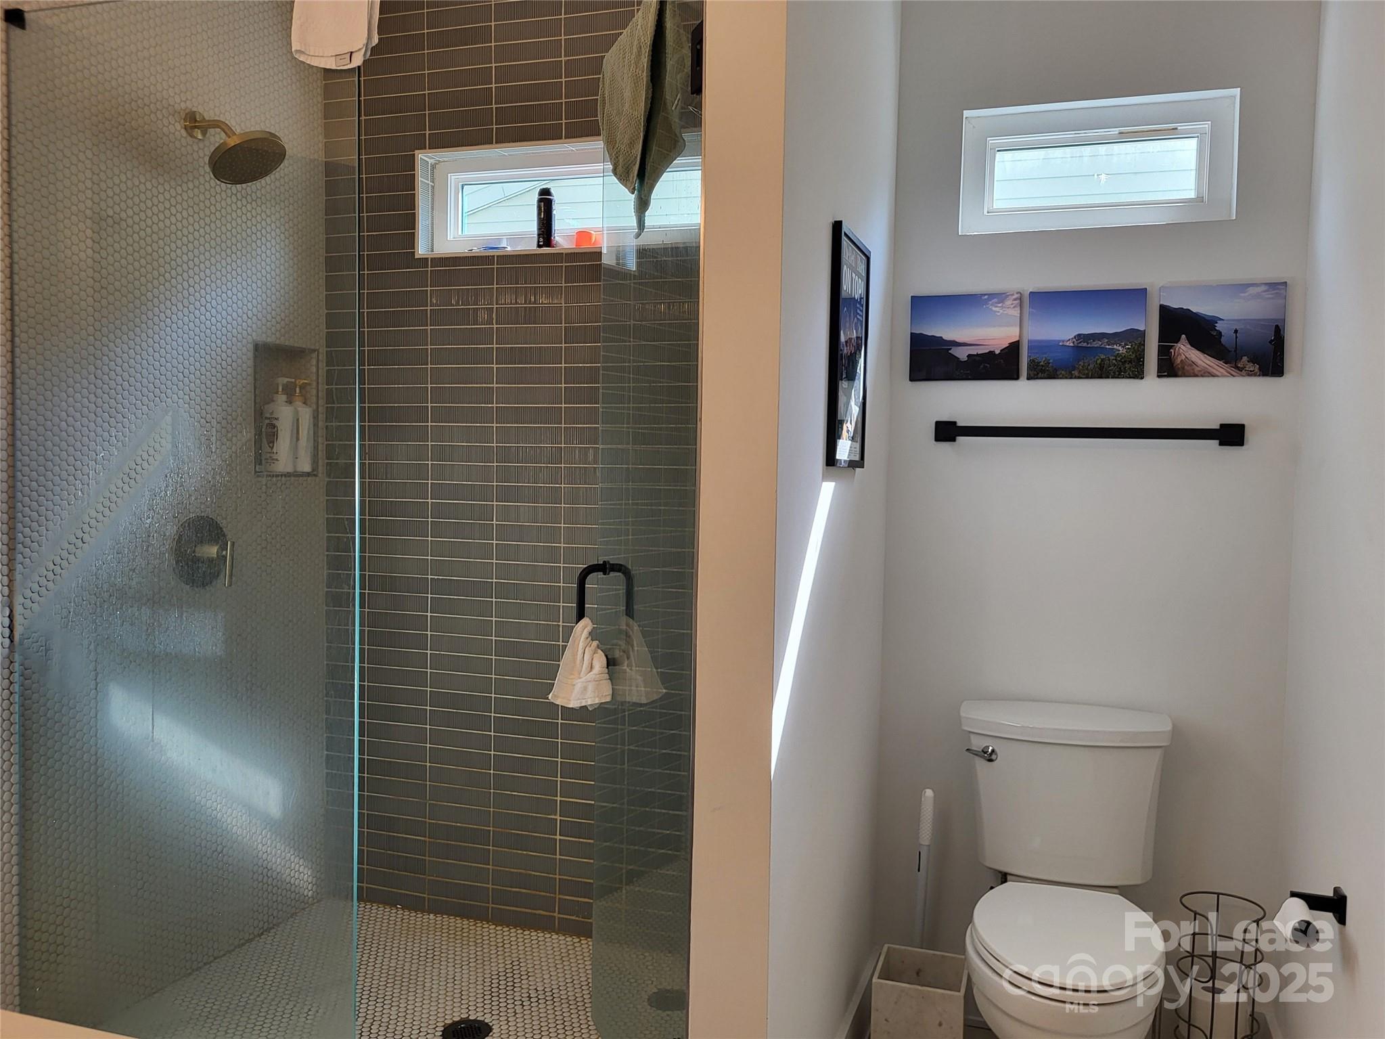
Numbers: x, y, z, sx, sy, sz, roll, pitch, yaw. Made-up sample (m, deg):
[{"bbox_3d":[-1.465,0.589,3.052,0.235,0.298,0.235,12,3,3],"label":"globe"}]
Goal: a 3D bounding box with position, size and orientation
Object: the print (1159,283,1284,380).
[{"bbox_3d":[1.169,-0.415,2.303,0.254,0.203,0.030,2,3,17],"label":"print"}]

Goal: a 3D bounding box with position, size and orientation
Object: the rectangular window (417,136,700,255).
[{"bbox_3d":[-0.332,-0.859,2.799,0.885,0.290,0.100,2,3,17],"label":"rectangular window"}]

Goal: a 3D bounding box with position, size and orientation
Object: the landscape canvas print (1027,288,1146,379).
[{"bbox_3d":[0.901,-0.421,2.384,0.254,0.203,0.030,2,3,17],"label":"landscape canvas print"}]

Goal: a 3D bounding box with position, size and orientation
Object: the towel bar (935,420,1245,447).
[{"bbox_3d":[0.894,-0.197,2.376,0.664,0.050,0.070,2,3,17],"label":"towel bar"}]

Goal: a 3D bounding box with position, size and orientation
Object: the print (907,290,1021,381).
[{"bbox_3d":[0.644,-0.429,2.462,0.254,0.203,0.030,2,3,17],"label":"print"}]

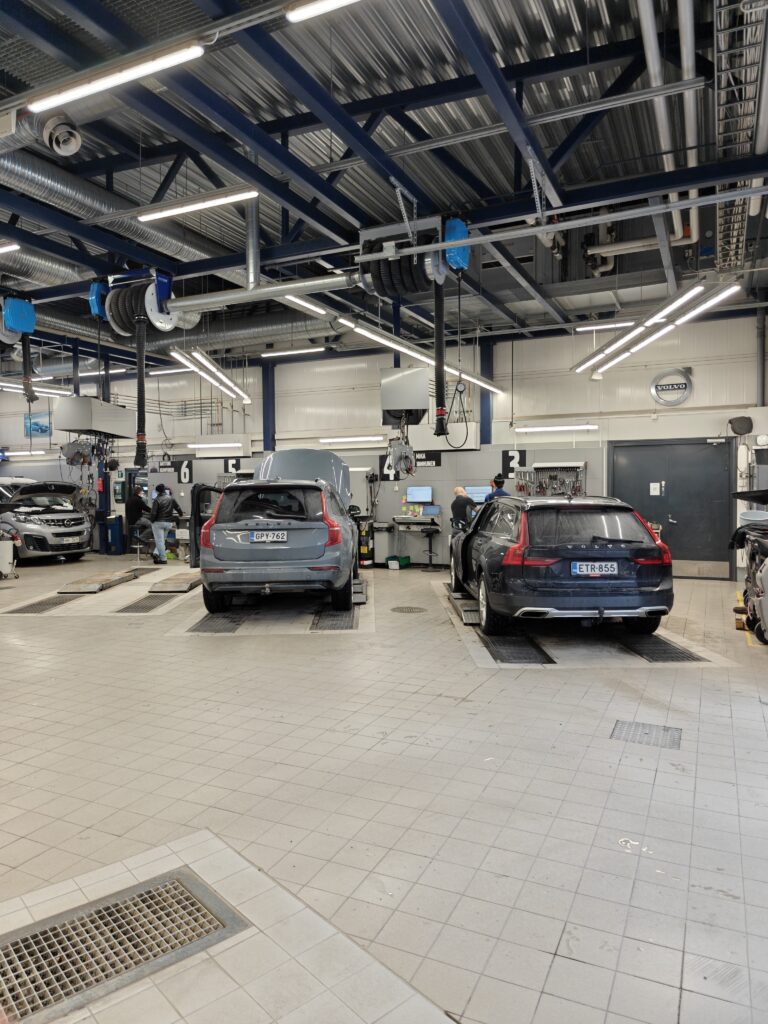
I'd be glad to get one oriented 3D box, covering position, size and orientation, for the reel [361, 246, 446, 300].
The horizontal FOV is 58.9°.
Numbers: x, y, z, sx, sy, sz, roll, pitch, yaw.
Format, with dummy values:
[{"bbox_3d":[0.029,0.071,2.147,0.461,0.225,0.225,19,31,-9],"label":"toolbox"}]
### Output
[{"bbox_3d":[0.224,-2.796,7.814,0.840,0.620,0.620,1,2,25],"label":"reel"}]

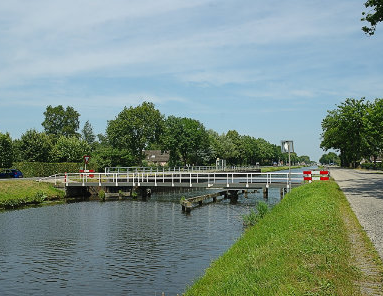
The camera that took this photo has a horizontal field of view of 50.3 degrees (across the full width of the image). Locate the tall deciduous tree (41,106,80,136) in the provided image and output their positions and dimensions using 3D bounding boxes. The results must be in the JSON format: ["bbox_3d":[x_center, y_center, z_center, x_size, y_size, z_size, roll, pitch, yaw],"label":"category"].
[{"bbox_3d":[-30.530,-2.140,95.000,8.860,15.750,8.860,0,-2,0],"label":"tall deciduous tree"}]

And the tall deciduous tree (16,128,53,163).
[{"bbox_3d":[-24.570,0.780,64.000,5.650,7.370,5.650,0,-2,0],"label":"tall deciduous tree"}]

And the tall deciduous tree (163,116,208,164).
[{"bbox_3d":[-1.690,-1.140,115.000,13.260,15.210,13.260,0,-2,0],"label":"tall deciduous tree"}]

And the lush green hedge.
[{"bbox_3d":[-20.800,3.400,65.000,1.600,2.150,21.300,-1,-2,19],"label":"lush green hedge"}]

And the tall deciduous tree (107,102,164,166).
[{"bbox_3d":[-13.030,-2.360,94.000,13.150,16.020,13.150,0,-2,0],"label":"tall deciduous tree"}]

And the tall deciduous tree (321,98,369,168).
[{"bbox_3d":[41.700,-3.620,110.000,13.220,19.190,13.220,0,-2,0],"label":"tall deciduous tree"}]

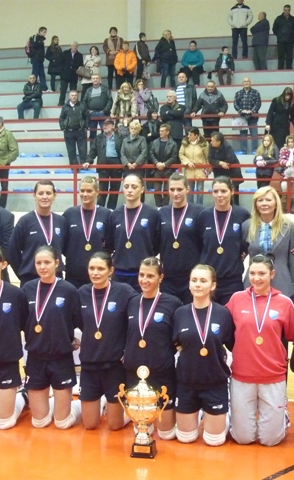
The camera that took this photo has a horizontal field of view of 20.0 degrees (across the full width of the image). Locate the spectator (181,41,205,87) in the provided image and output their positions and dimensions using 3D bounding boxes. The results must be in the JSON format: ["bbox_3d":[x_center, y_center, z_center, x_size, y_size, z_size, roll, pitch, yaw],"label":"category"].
[{"bbox_3d":[1.247,-4.656,22.010,0.500,1.259,0.750,1,3,15],"label":"spectator"}]

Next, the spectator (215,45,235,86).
[{"bbox_3d":[2.119,-4.722,22.600,0.500,1.051,0.580,0,3,0],"label":"spectator"}]

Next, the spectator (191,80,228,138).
[{"bbox_3d":[1.352,-2.602,17.711,0.700,1.567,0.480,1,3,12],"label":"spectator"}]

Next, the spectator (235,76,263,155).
[{"bbox_3d":[2.235,-2.709,18.370,0.580,1.740,0.360,0,4,8],"label":"spectator"}]

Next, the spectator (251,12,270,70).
[{"bbox_3d":[2.961,-5.134,21.762,0.500,1.660,0.450,-2,4,-30],"label":"spectator"}]

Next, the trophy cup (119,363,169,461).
[{"bbox_3d":[-0.022,1.053,5.243,0.320,0.543,0.220,1,4,10],"label":"trophy cup"}]

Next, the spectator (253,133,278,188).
[{"bbox_3d":[2.033,-1.135,14.214,0.420,1.350,0.340,1,4,18],"label":"spectator"}]

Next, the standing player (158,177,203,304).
[{"bbox_3d":[0.251,0.387,6.480,0.500,1.820,0.320,0,4,2],"label":"standing player"}]

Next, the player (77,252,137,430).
[{"bbox_3d":[-0.207,0.720,6.284,0.500,1.274,0.600,1,4,14],"label":"player"}]

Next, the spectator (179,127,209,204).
[{"bbox_3d":[0.841,-1.257,15.107,0.500,1.580,0.380,1,4,14],"label":"spectator"}]

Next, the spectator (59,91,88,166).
[{"bbox_3d":[-1.606,-2.386,18.300,0.560,1.782,0.360,1,3,5],"label":"spectator"}]

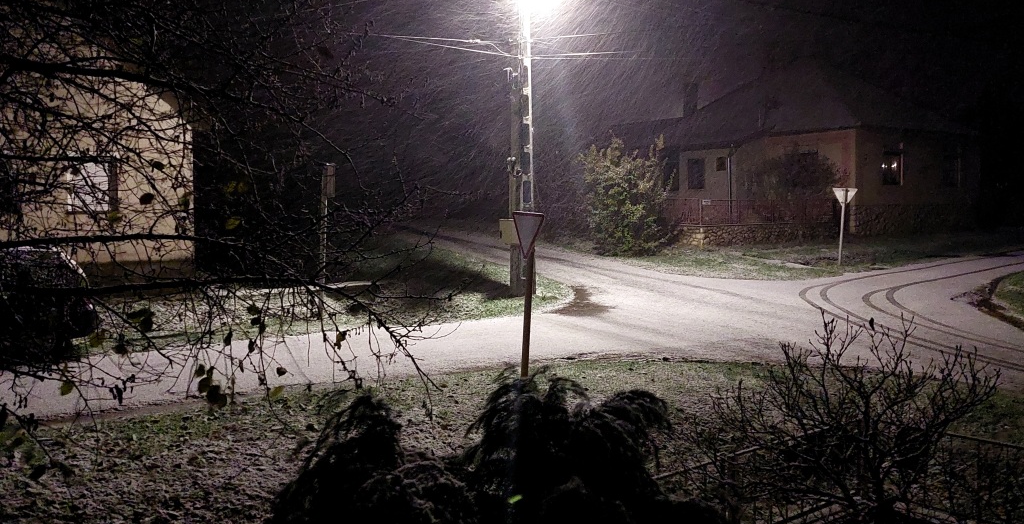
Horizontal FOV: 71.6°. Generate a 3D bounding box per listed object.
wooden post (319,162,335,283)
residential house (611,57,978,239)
[{"bbox_3d":[-4.440,-0.630,17.000,0.340,3.350,0.250,0,5,-6],"label":"wooden post"},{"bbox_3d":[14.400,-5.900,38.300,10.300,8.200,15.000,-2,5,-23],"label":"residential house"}]

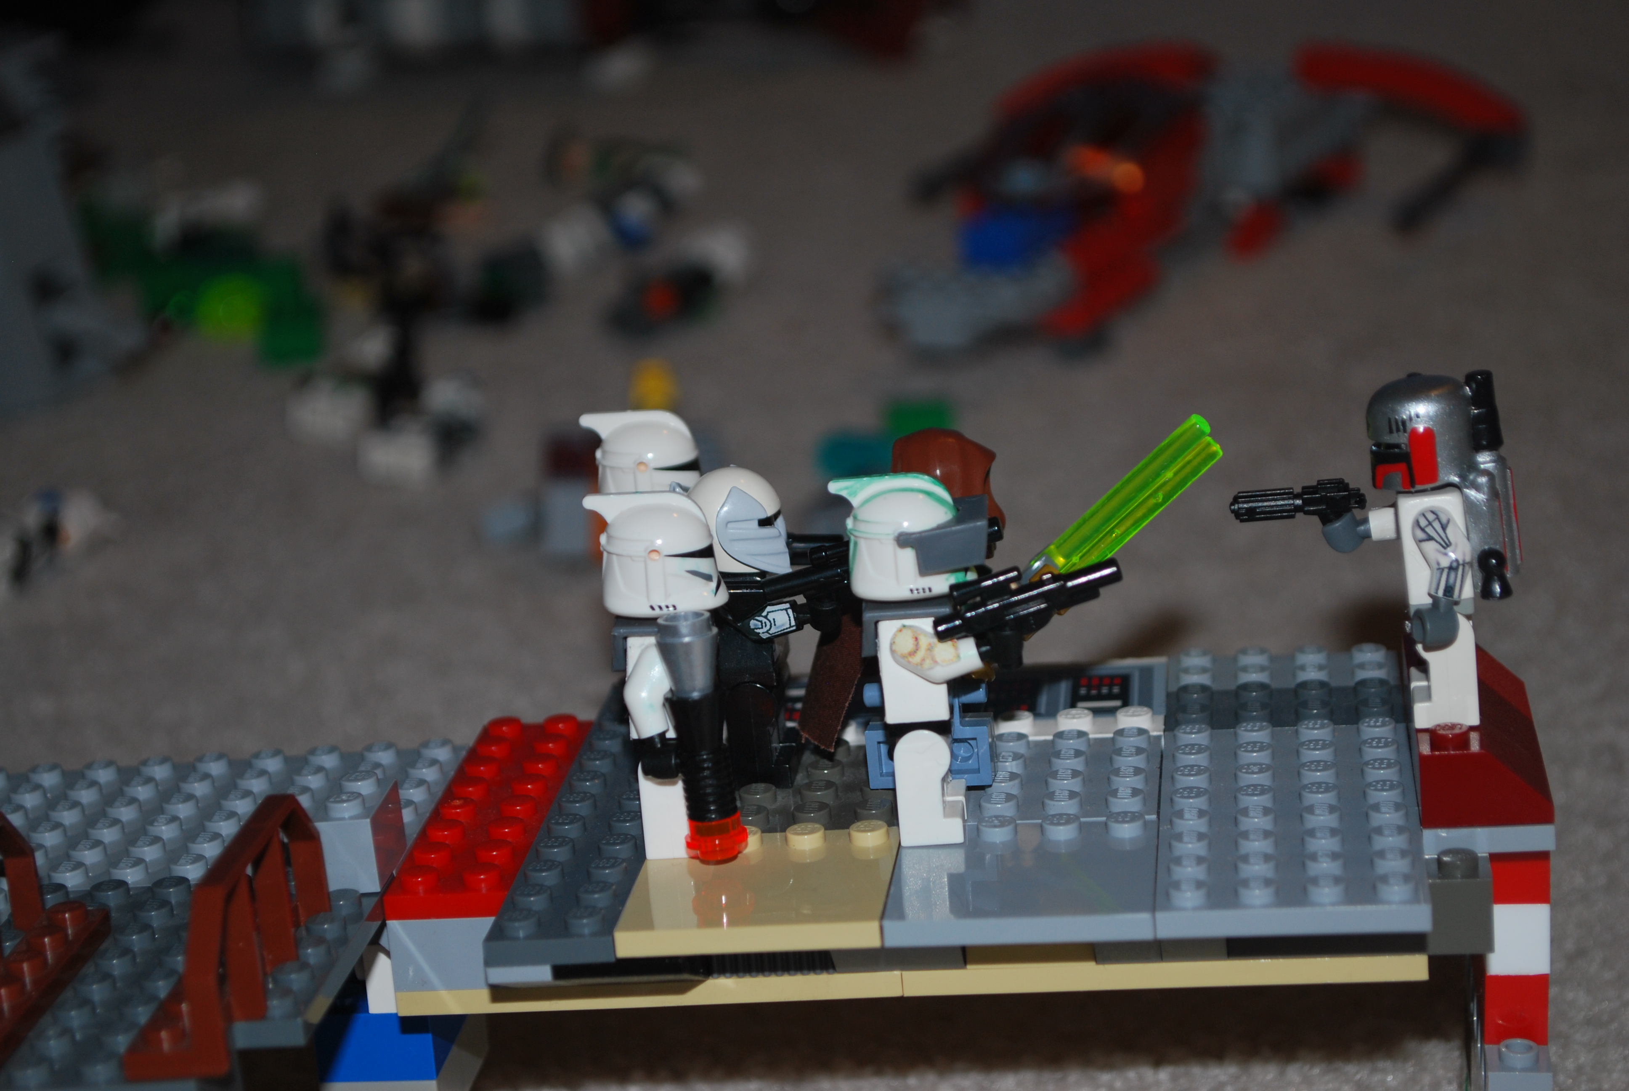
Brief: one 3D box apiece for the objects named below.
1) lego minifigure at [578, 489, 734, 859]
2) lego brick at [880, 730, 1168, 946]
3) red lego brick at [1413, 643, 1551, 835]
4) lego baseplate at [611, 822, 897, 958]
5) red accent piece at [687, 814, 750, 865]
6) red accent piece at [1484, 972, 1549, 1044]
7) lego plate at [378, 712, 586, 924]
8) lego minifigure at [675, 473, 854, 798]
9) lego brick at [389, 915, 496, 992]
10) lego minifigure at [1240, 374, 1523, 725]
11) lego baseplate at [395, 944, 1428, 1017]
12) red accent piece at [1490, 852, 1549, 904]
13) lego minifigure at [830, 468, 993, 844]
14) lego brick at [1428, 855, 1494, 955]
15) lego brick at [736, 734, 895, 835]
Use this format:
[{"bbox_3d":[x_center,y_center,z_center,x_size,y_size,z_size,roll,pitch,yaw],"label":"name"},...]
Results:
[{"bbox_3d":[-0.018,0.015,0.464,0.017,0.045,0.023,-2,16,7],"label":"lego minifigure"},{"bbox_3d":[0.027,0.036,0.465,0.032,0.005,0.064,-2,16,7],"label":"lego brick"},{"bbox_3d":[0.084,0.022,0.474,0.016,0.011,0.048,-2,16,7],"label":"red lego brick"},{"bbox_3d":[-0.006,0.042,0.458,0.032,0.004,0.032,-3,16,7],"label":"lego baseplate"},{"bbox_3d":[-0.012,0.036,0.460,0.008,0.005,0.008,-2,16,7],"label":"red accent piece"},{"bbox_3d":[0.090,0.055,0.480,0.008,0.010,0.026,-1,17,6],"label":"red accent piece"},{"bbox_3d":[-0.042,0.035,0.491,0.016,0.005,0.064,-3,16,8],"label":"lego plate"},{"bbox_3d":[-0.004,0.009,0.488,0.025,0.043,0.022,-3,16,7],"label":"lego minifigure"},{"bbox_3d":[-0.044,0.048,0.474,0.016,0.010,0.021,-3,16,8],"label":"lego brick"},{"bbox_3d":[0.070,0.000,0.461,0.035,0.044,0.024,-2,16,7],"label":"lego minifigure"},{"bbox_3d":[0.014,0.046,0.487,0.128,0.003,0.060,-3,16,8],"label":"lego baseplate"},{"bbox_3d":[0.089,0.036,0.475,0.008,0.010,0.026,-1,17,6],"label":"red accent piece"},{"bbox_3d":[0.013,0.013,0.460,0.019,0.046,0.023,-2,16,7],"label":"lego minifigure"},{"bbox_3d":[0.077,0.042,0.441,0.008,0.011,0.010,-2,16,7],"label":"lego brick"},{"bbox_3d":[-0.003,0.033,0.484,0.032,0.005,0.032,-2,16,7],"label":"lego brick"}]

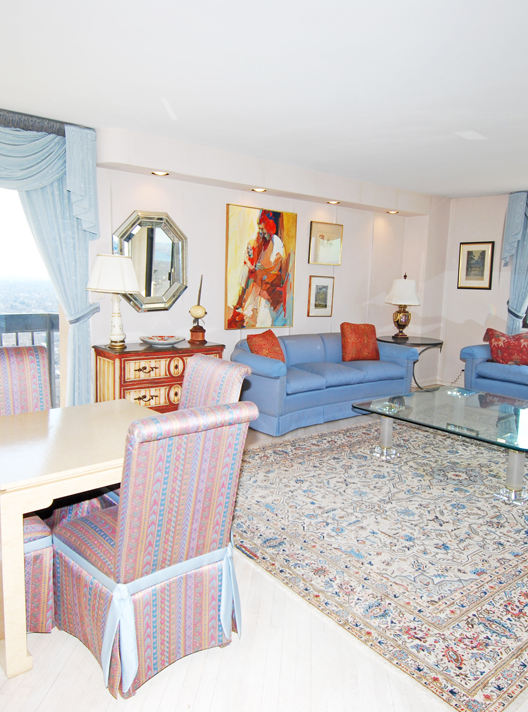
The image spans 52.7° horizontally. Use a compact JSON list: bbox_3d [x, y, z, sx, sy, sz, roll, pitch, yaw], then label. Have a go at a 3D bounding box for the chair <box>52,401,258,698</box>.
[{"bbox_3d":[-0.433,0.667,2.104,0.510,1.050,0.683,-6,11,-43],"label":"chair"}]

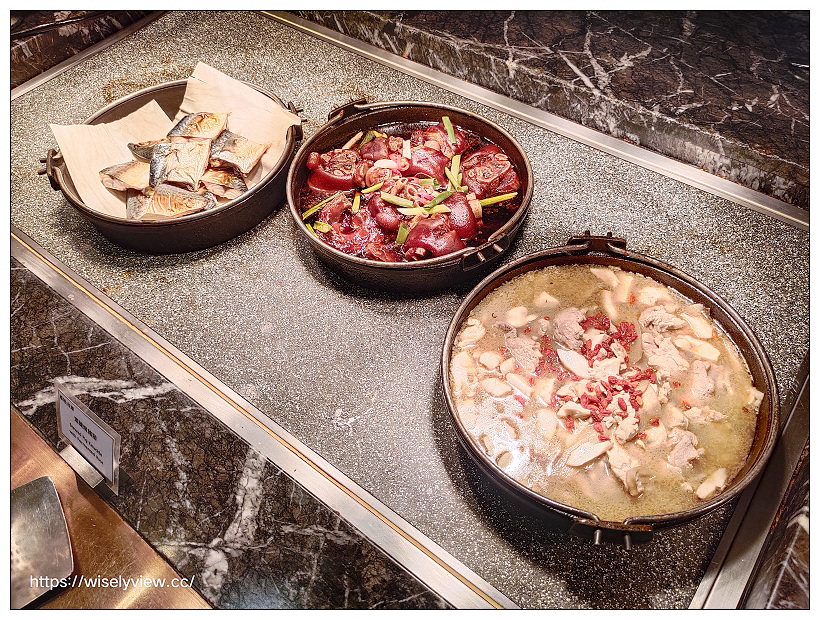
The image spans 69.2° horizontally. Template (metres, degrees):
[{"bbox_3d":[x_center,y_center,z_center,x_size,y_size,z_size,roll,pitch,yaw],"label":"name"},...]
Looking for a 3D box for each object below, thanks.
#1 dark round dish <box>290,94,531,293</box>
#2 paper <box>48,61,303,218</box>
[{"bbox_3d":[0.000,-0.177,0.882,0.357,0.073,0.388,-1,54,1],"label":"dark round dish"},{"bbox_3d":[-0.365,-0.251,0.924,0.296,0.099,0.305,36,63,24],"label":"paper"}]

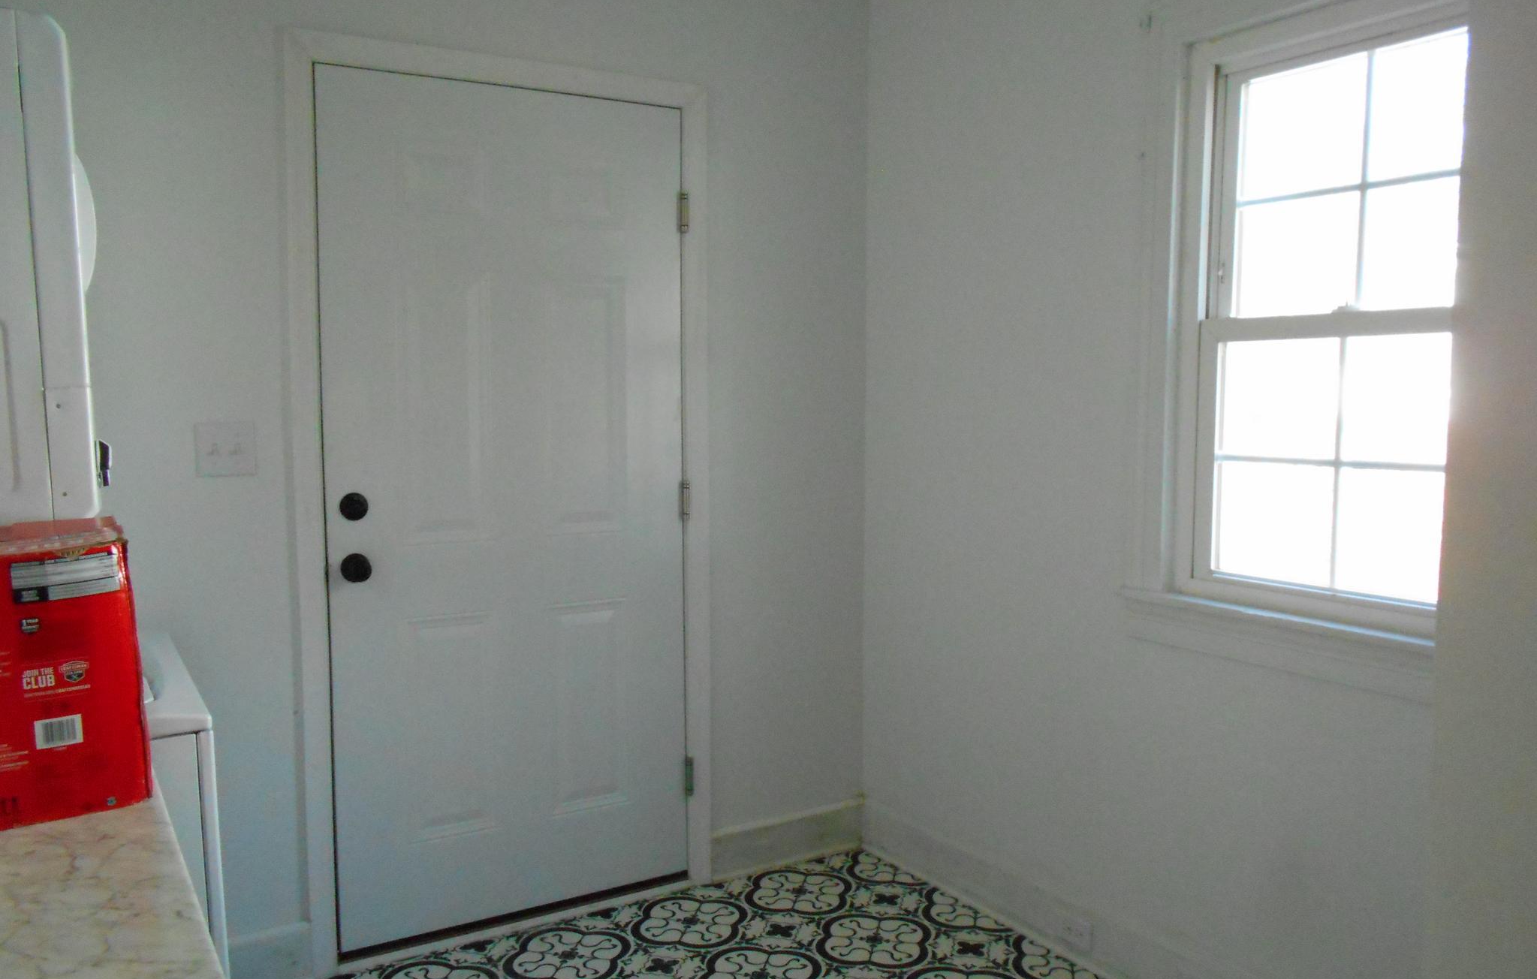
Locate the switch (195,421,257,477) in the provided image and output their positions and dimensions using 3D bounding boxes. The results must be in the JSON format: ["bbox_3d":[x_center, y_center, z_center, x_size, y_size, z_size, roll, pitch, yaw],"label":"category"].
[{"bbox_3d":[-1.173,-0.086,2.499,0.119,0.116,0.014,-3,5,-32],"label":"switch"}]

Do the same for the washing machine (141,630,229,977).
[{"bbox_3d":[-1.275,0.765,1.825,0.670,0.890,0.685,-3,5,-32],"label":"washing machine"}]

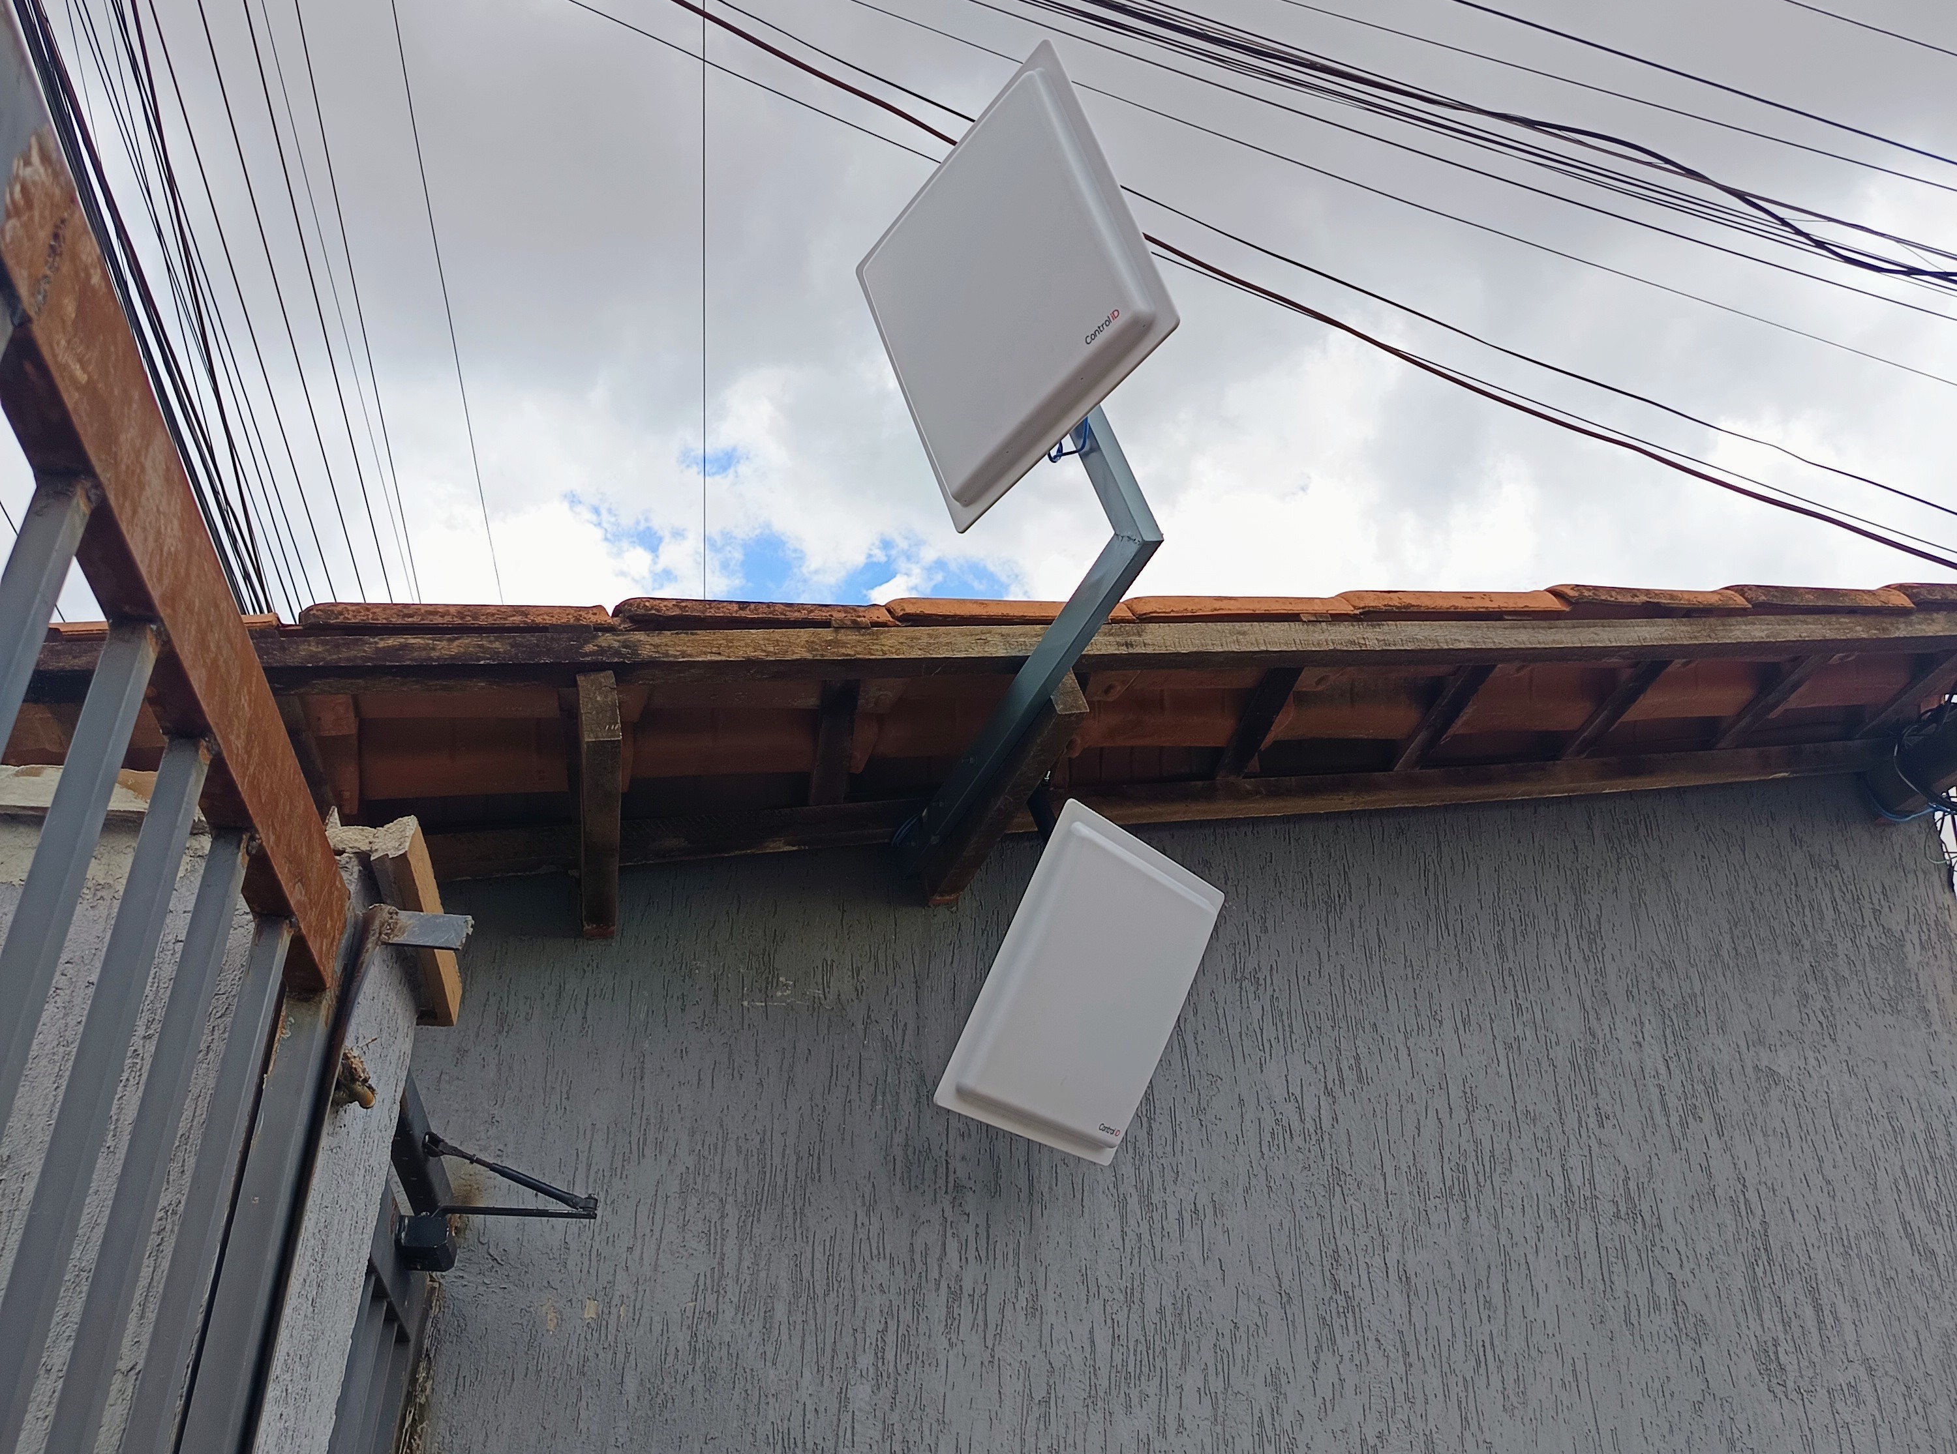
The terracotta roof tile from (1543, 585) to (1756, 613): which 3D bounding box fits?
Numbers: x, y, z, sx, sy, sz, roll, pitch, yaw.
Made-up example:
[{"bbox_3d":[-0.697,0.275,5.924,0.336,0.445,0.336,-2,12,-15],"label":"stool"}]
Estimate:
[{"bbox_3d":[1.078,-0.158,3.001,0.405,0.070,0.210,0,-31,-20],"label":"terracotta roof tile"}]

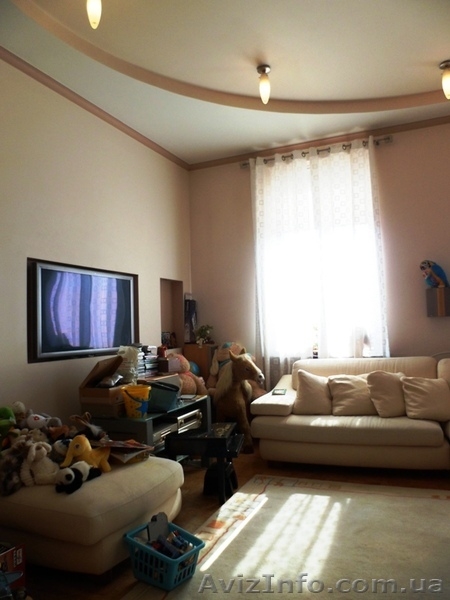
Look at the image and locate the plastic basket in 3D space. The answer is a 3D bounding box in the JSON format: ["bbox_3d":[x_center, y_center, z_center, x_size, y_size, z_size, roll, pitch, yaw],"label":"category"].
[{"bbox_3d":[-0.287,1.241,2.173,0.360,0.184,0.225,-4,-4,42],"label":"plastic basket"}]

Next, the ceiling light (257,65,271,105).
[{"bbox_3d":[0.330,-1.771,3.723,0.108,0.305,0.108,-1,-3,0],"label":"ceiling light"}]

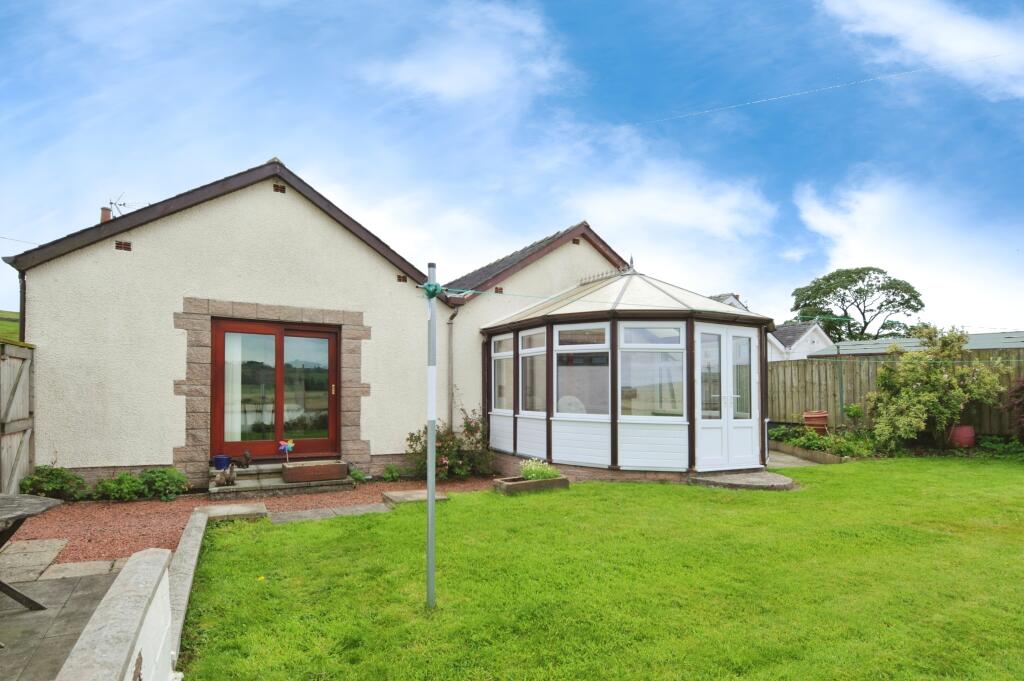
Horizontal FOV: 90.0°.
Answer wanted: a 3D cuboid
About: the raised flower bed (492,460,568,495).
[{"bbox_3d":[0.270,1.895,7.264,1.020,0.420,0.430,2,-5,-29],"label":"raised flower bed"}]

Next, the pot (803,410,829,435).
[{"bbox_3d":[6.358,1.736,10.700,0.450,0.520,0.450,0,-4,0],"label":"pot"}]

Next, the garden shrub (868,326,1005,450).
[{"bbox_3d":[7.717,0.873,9.300,1.750,2.150,2.050,2,-5,-28],"label":"garden shrub"}]

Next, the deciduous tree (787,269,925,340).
[{"bbox_3d":[30.302,-0.792,45.000,9.800,11.300,9.500,-3,-5,34],"label":"deciduous tree"}]

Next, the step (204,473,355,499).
[{"bbox_3d":[-3.264,2.055,7.325,1.820,0.140,0.660,2,-5,-29],"label":"step"}]

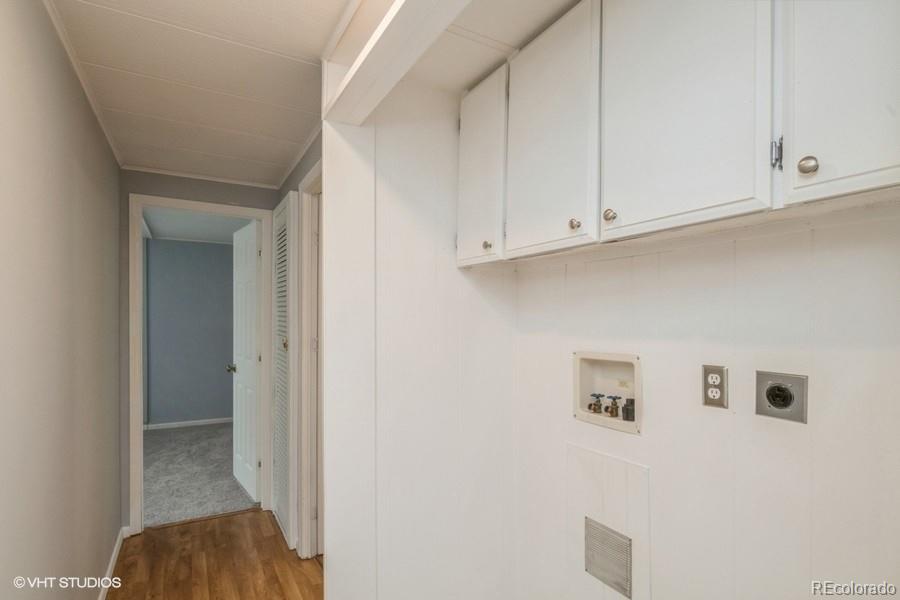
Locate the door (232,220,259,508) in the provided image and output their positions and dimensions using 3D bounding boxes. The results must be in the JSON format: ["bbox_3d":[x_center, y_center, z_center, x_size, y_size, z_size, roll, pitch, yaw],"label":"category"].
[{"bbox_3d":[-1.574,0.434,3.289,0.036,2.000,0.677,0,-2,-39],"label":"door"}]

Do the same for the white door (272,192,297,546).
[{"bbox_3d":[-1.074,0.406,2.724,0.038,2.050,0.590,0,-1,-31],"label":"white door"}]

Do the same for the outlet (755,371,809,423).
[{"bbox_3d":[0.832,0.242,1.068,0.015,0.115,0.114,0,-1,-31],"label":"outlet"}]

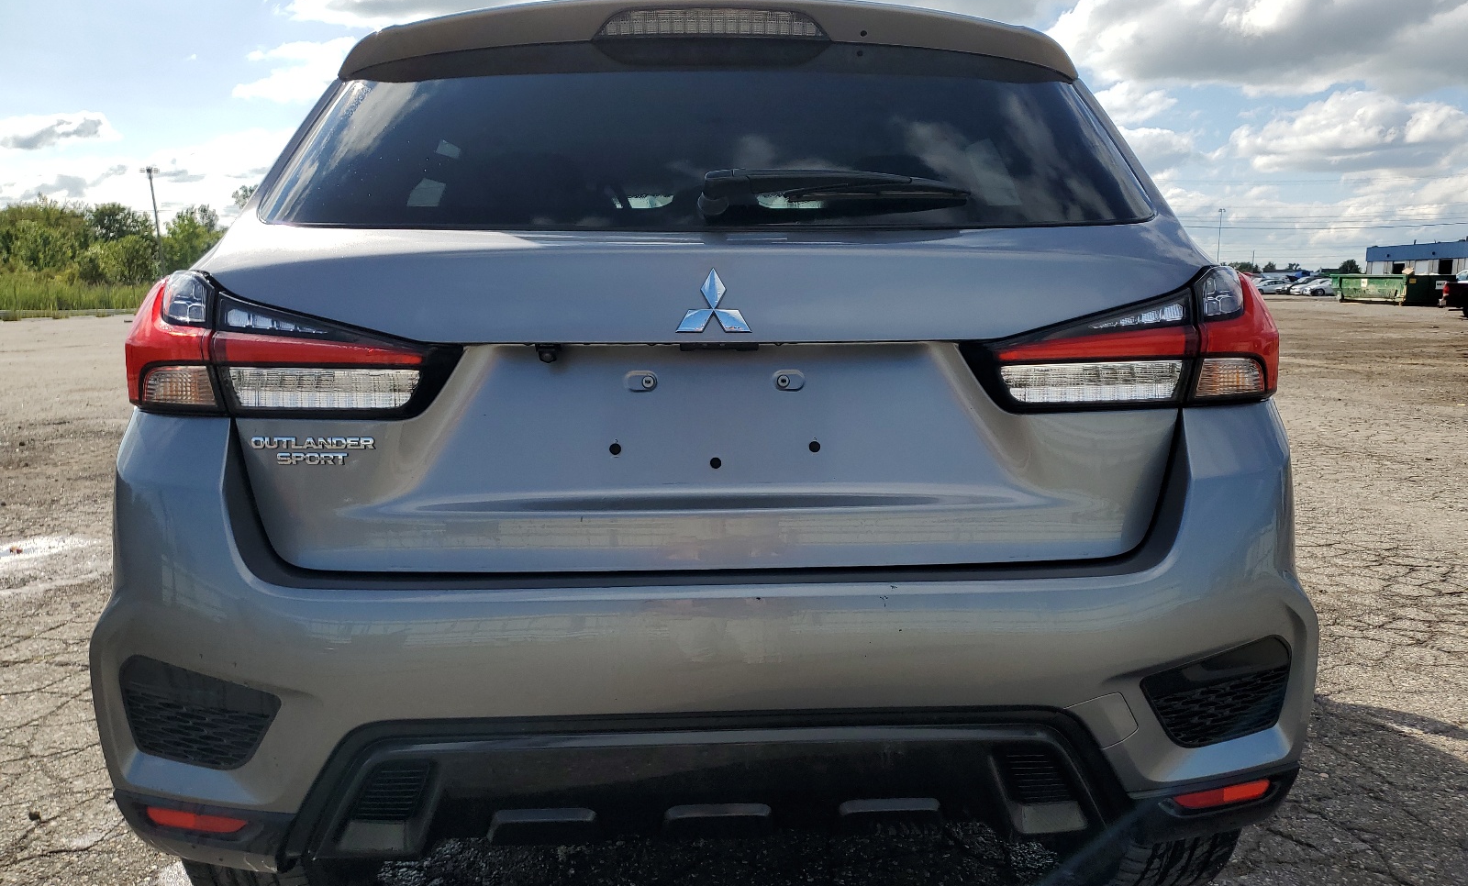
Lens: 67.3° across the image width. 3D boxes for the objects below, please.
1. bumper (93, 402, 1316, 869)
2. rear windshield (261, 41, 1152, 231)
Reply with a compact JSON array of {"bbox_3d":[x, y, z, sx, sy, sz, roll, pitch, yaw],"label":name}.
[{"bbox_3d":[-0.025,0.254,1.521,1.780,0.610,0.440,-1,8,-2],"label":"bumper"},{"bbox_3d":[-0.035,-0.440,1.613,1.290,0.410,0.090,-1,-32,-2],"label":"rear windshield"}]

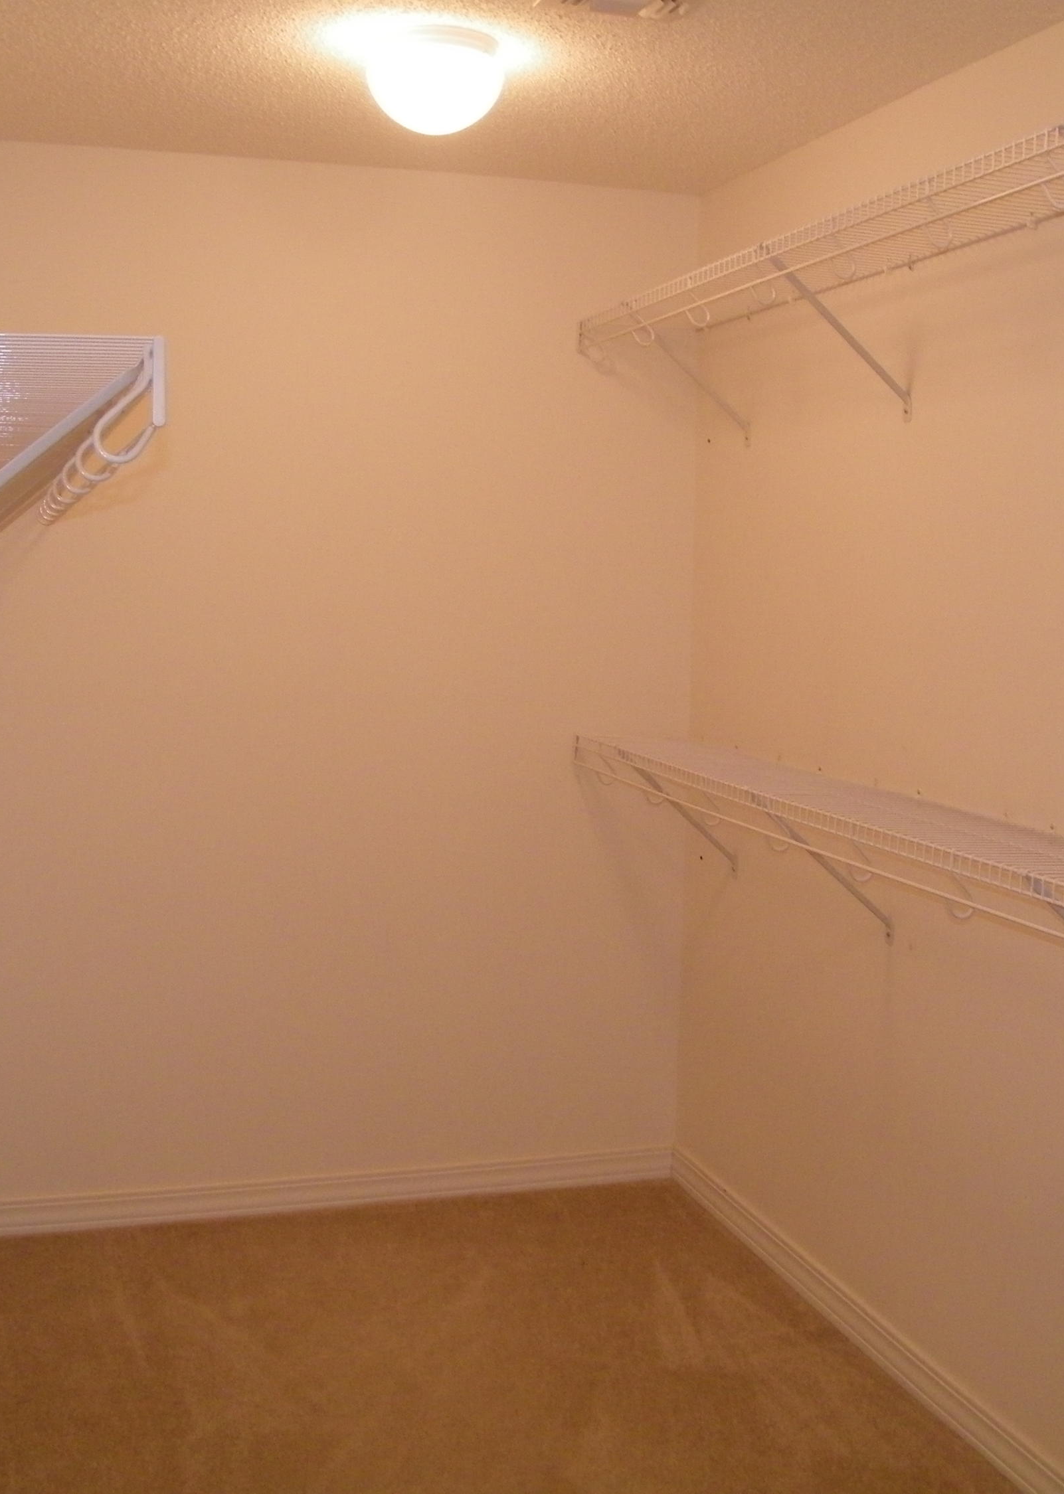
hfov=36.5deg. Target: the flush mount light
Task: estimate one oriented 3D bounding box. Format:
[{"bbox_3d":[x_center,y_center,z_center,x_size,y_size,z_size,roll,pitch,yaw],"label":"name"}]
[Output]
[{"bbox_3d":[-0.170,-1.156,2.796,0.245,0.150,0.245,1,6,0],"label":"flush mount light"}]

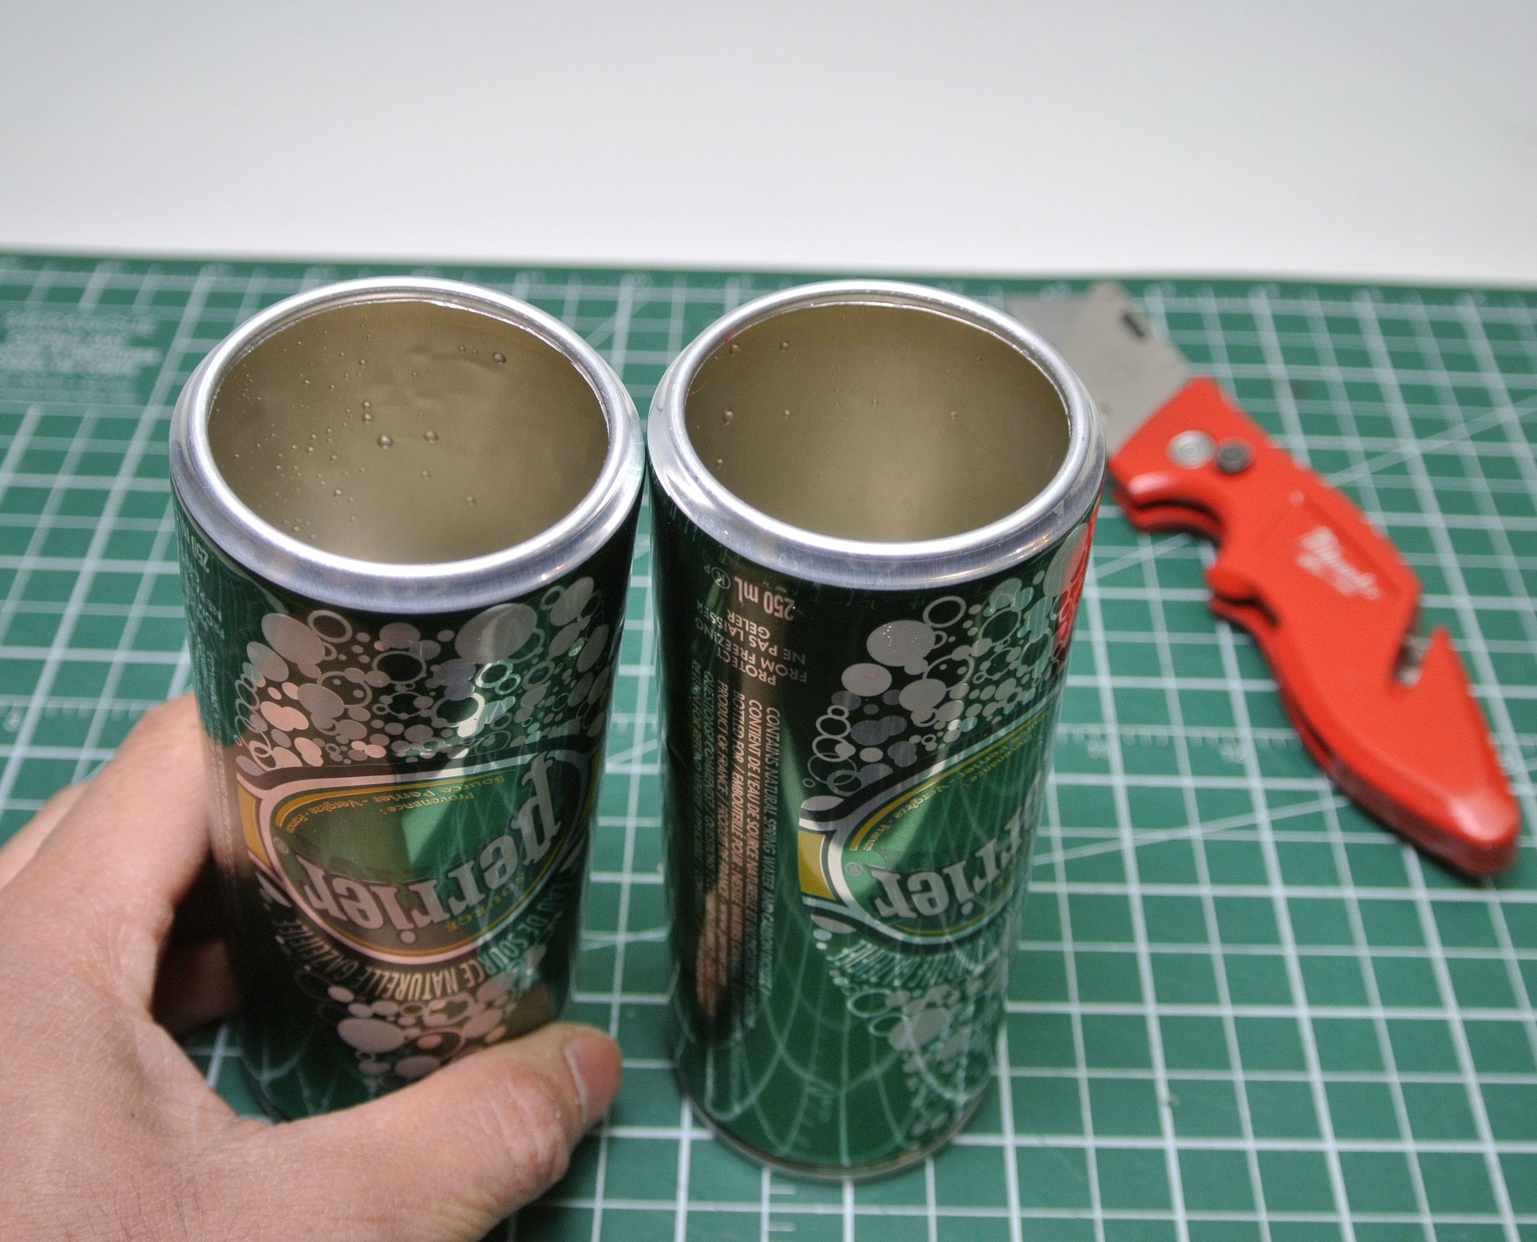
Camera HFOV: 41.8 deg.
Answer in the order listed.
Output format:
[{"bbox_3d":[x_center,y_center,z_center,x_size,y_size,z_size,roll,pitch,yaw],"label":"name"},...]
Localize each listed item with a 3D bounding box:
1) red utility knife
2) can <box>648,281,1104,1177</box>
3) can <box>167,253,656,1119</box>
[{"bbox_3d":[0.099,-0.019,0.411,0.040,0.017,0.181,-14,46,-16],"label":"red utility knife"},{"bbox_3d":[0.011,0.021,0.284,0.053,0.132,0.053,1,44,-1],"label":"can"},{"bbox_3d":[-0.051,0.020,0.280,0.053,0.132,0.053,6,47,-6],"label":"can"}]

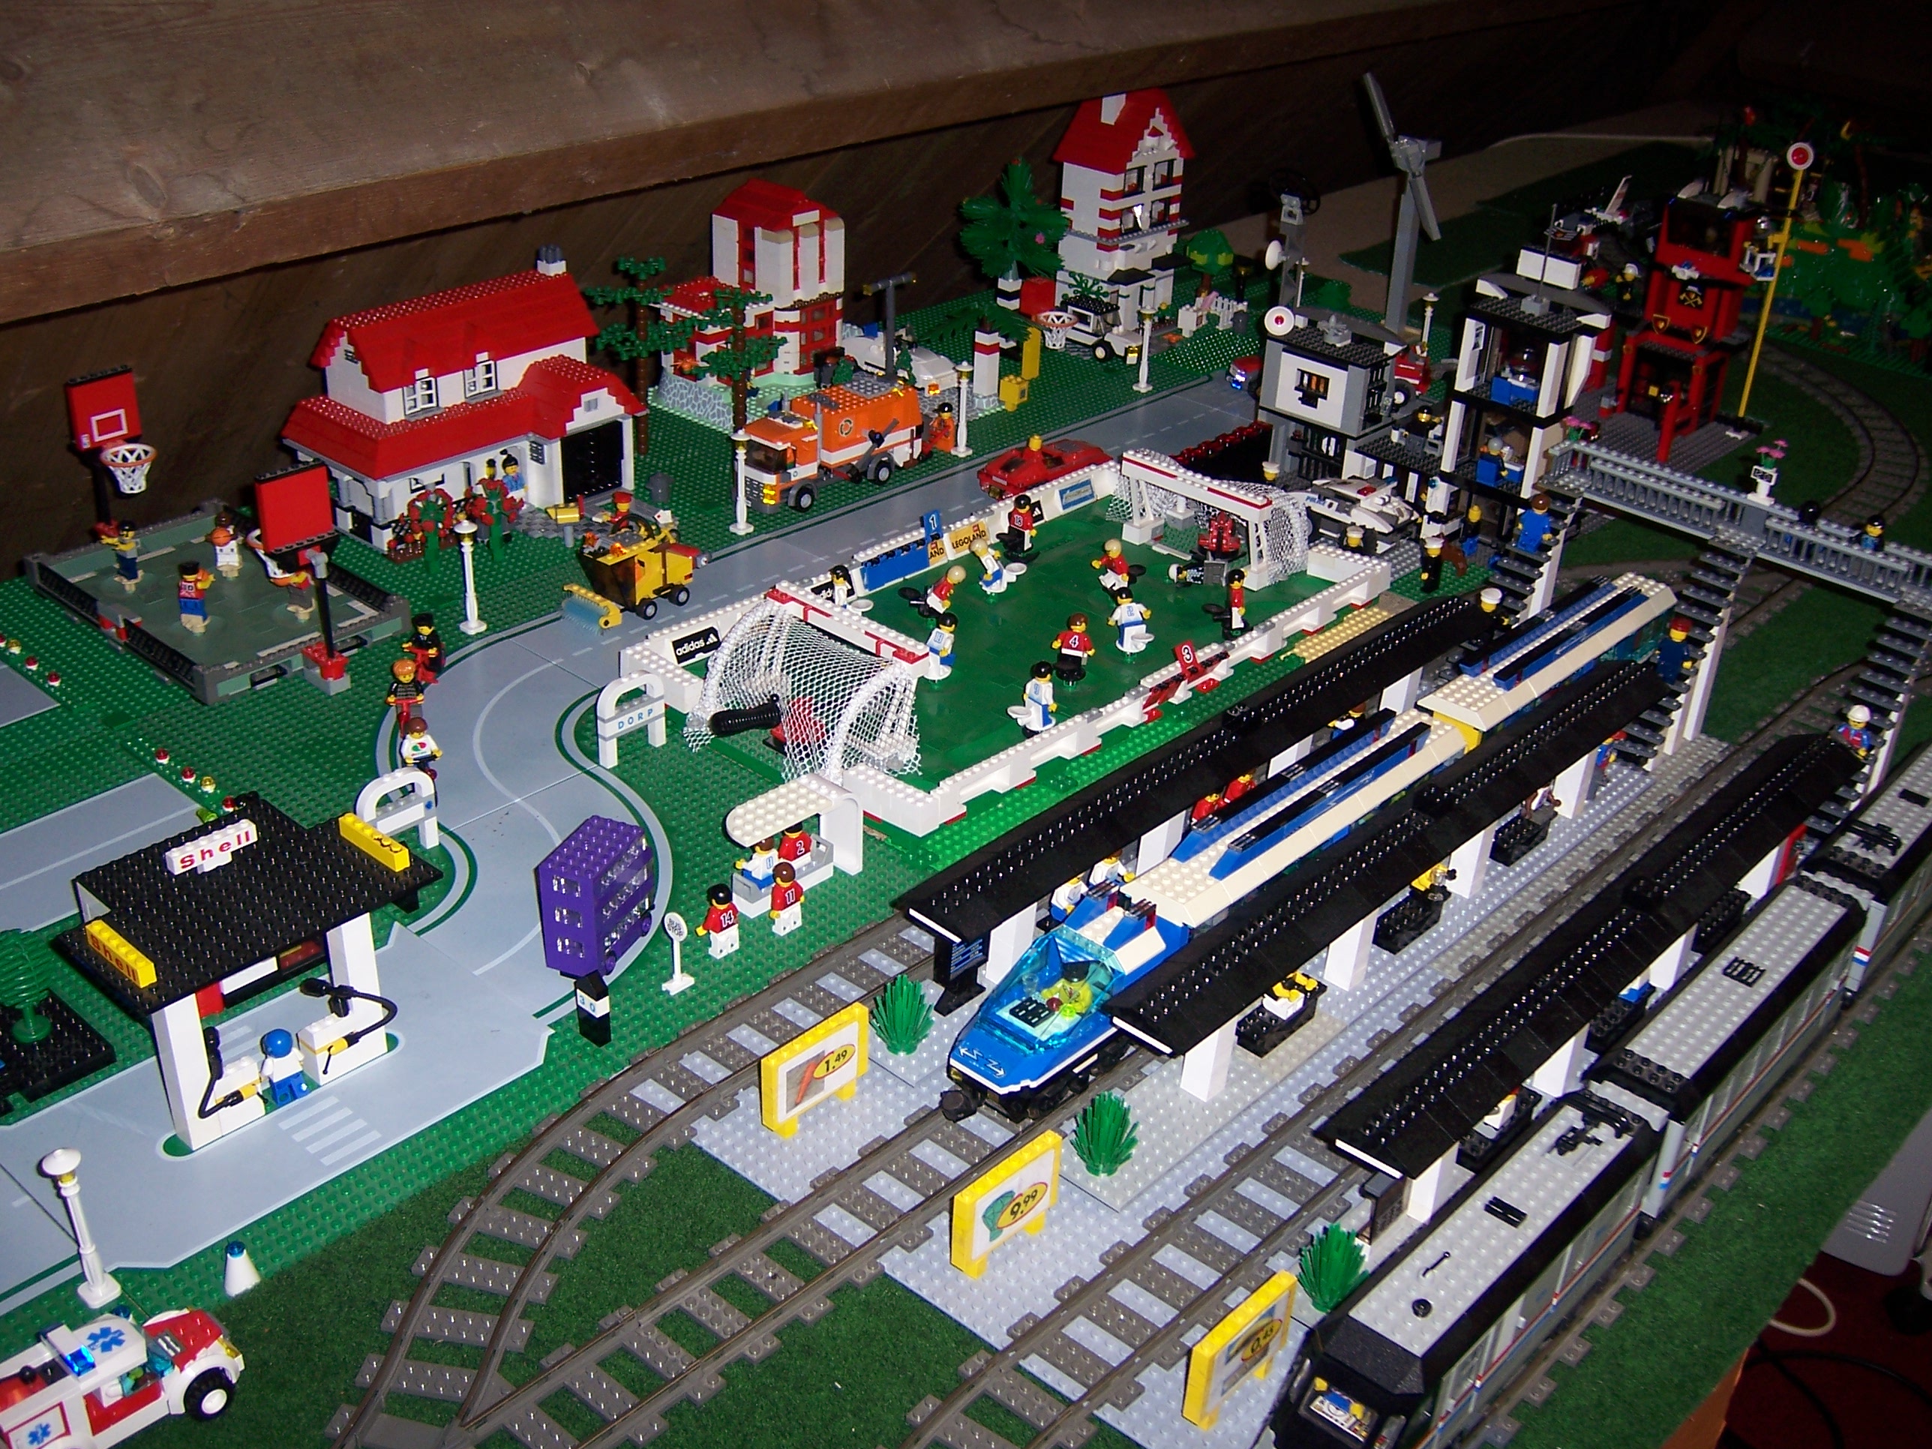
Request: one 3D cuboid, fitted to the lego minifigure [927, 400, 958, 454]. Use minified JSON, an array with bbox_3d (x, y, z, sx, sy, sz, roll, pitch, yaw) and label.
[{"bbox_3d":[-0.018,-0.260,1.760,0.025,0.041,0.018,26,36,35],"label":"lego minifigure"}]

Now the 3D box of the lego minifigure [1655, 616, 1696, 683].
[{"bbox_3d":[0.469,-0.049,1.331,0.014,0.042,0.025,-23,37,-39],"label":"lego minifigure"}]

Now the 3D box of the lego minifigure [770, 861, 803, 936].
[{"bbox_3d":[-0.101,0.096,1.133,0.015,0.043,0.025,26,37,35],"label":"lego minifigure"}]

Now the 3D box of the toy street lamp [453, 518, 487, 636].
[{"bbox_3d":[-0.352,-0.105,1.426,0.018,0.085,0.018,2,29,-1],"label":"toy street lamp"}]

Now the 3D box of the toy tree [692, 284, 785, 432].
[{"bbox_3d":[-0.184,-0.273,1.644,0.072,0.177,0.075,26,37,35],"label":"toy tree"}]

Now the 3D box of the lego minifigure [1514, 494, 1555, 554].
[{"bbox_3d":[0.407,-0.146,1.434,0.014,0.041,0.025,-23,37,-39],"label":"lego minifigure"}]

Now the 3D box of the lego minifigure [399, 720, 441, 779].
[{"bbox_3d":[-0.338,0.018,1.242,0.025,0.042,0.018,-16,33,-31],"label":"lego minifigure"}]

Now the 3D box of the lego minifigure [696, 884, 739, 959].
[{"bbox_3d":[-0.133,0.105,1.090,0.017,0.041,0.026,26,36,35],"label":"lego minifigure"}]

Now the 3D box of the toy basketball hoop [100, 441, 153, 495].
[{"bbox_3d":[-0.598,-0.180,1.441,0.038,0.029,0.036,26,36,35],"label":"toy basketball hoop"}]

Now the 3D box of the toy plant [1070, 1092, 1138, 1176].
[{"bbox_3d":[0.065,0.192,0.942,0.031,0.041,0.031,2,29,-1],"label":"toy plant"}]

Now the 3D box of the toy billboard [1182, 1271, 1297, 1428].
[{"bbox_3d":[0.115,0.266,0.850,0.009,0.050,0.064,26,37,35],"label":"toy billboard"}]

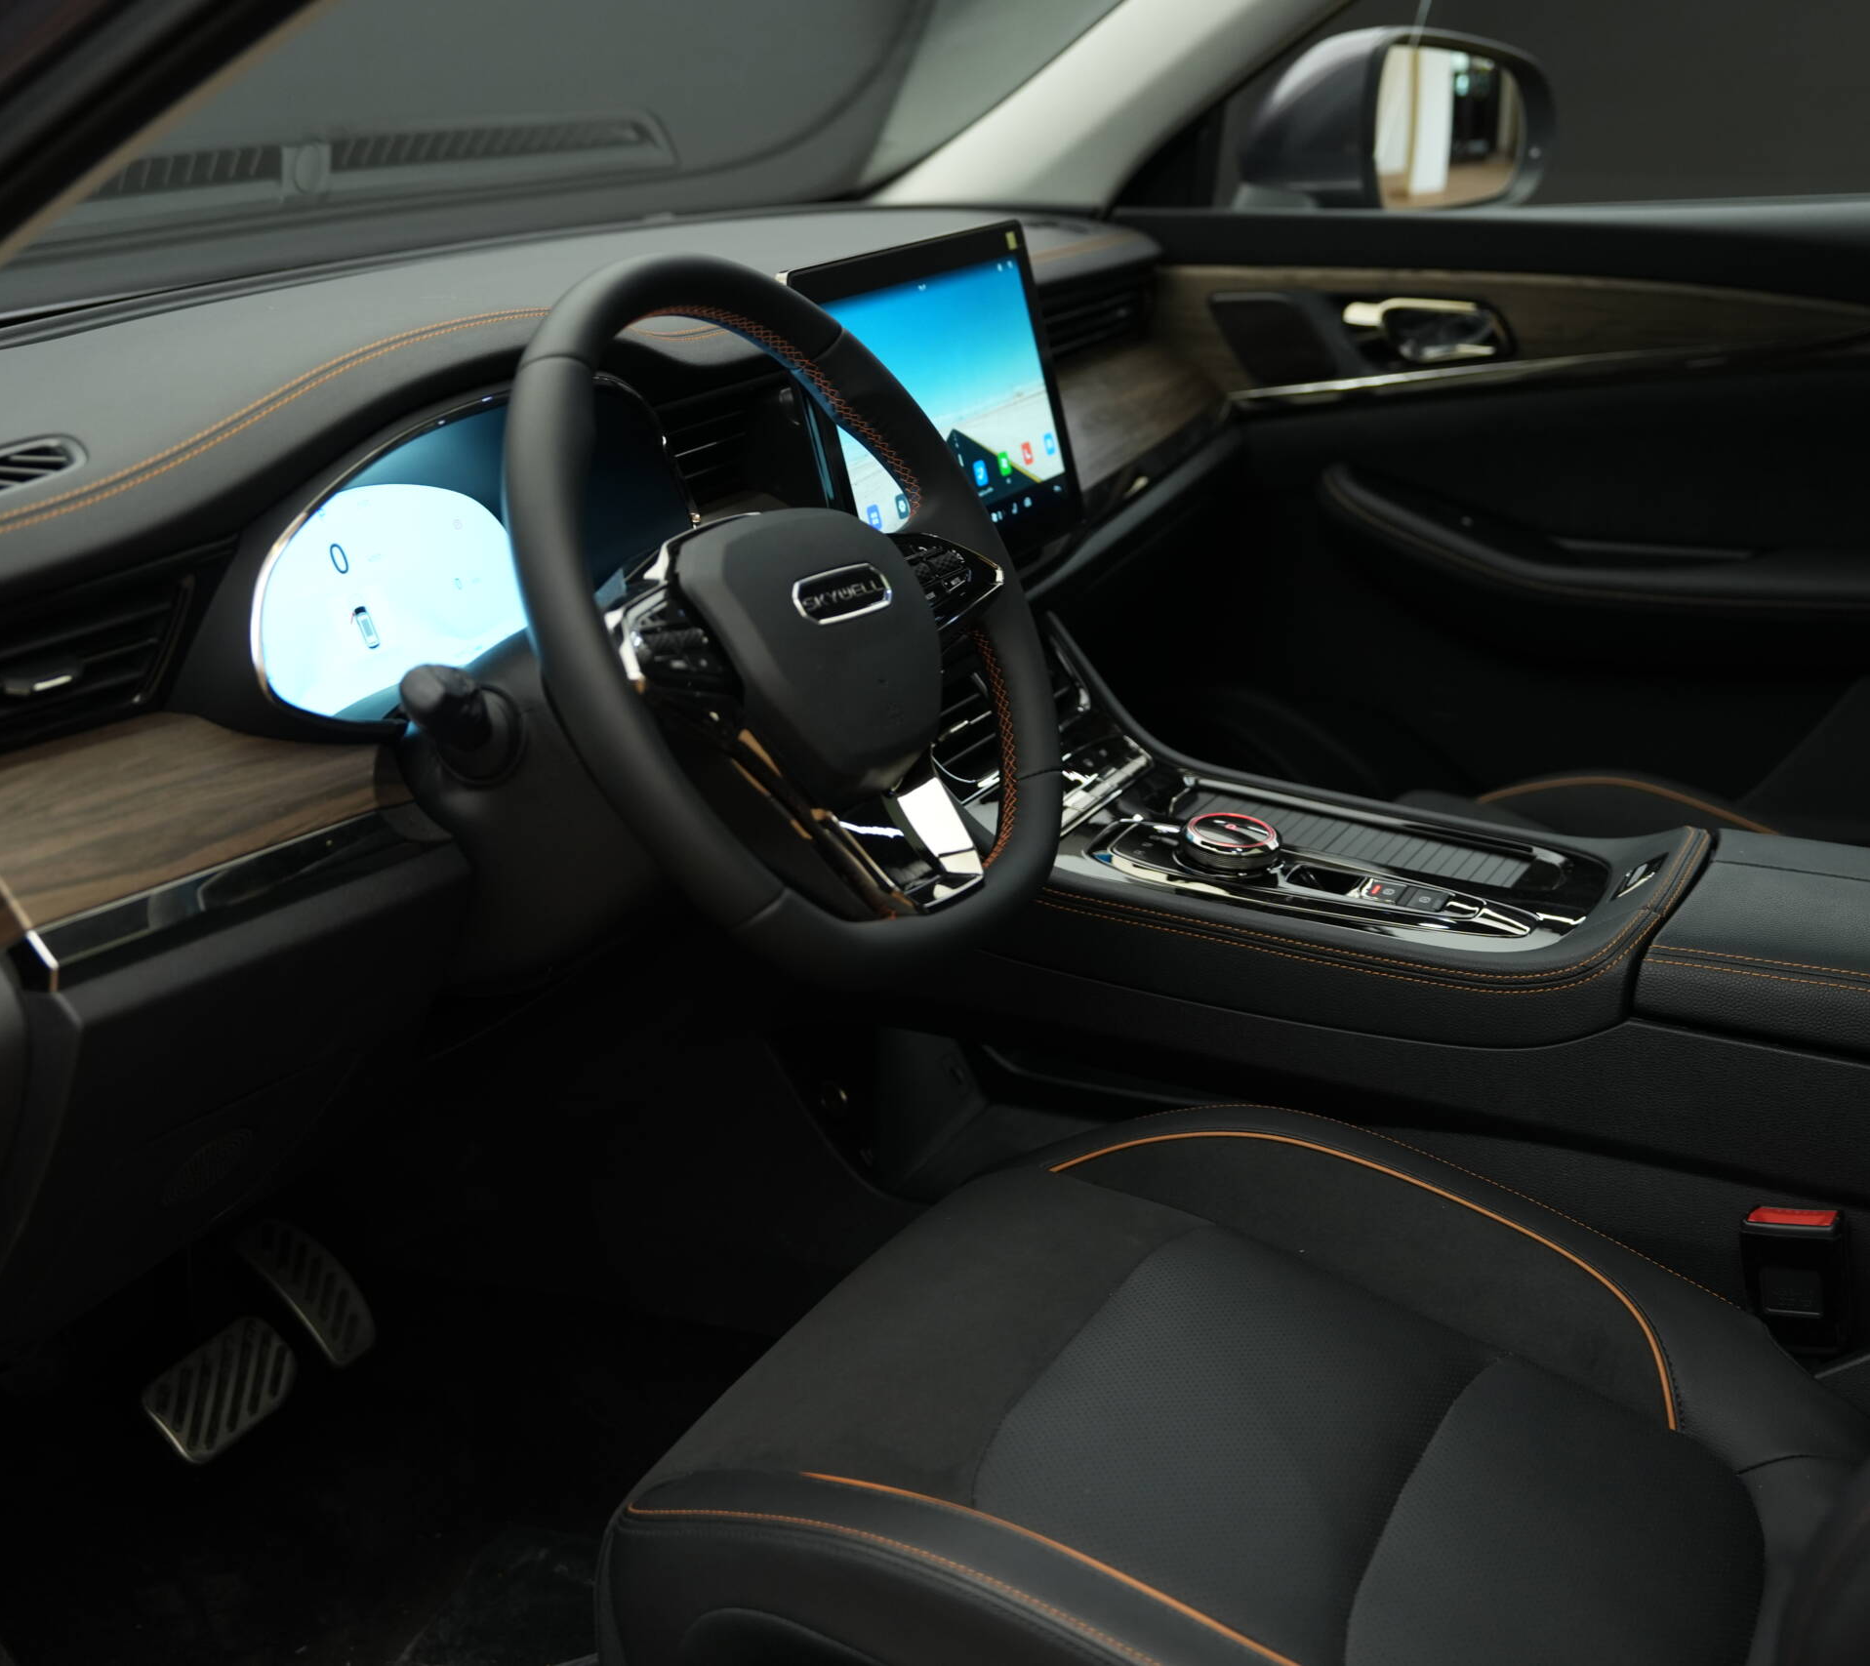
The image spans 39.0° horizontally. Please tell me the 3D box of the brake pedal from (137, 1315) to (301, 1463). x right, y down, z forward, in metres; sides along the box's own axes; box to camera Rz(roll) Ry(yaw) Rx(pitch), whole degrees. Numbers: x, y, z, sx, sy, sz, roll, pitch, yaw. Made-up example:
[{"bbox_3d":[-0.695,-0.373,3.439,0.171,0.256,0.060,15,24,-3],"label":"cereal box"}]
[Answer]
[{"bbox_3d":[-0.419,0.332,1.573,0.025,0.062,0.104,-40,-3,32],"label":"brake pedal"}]

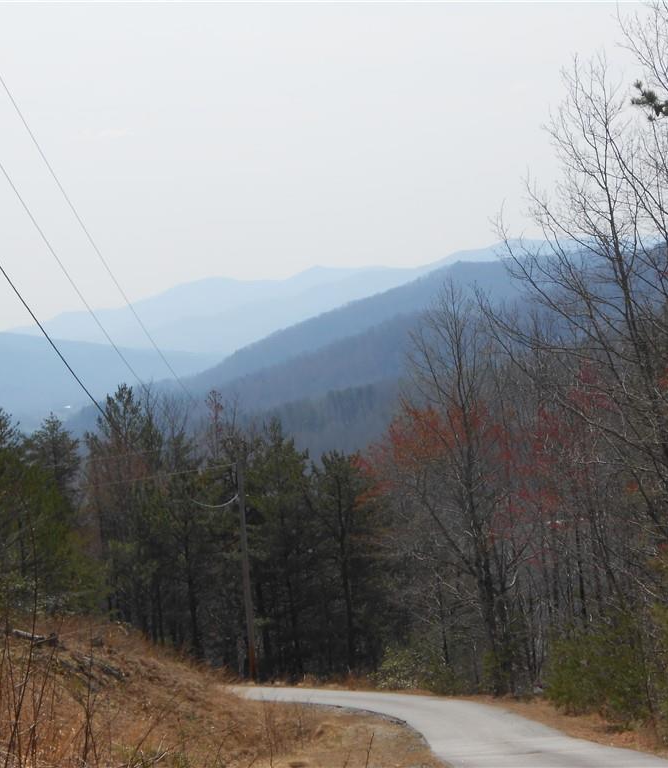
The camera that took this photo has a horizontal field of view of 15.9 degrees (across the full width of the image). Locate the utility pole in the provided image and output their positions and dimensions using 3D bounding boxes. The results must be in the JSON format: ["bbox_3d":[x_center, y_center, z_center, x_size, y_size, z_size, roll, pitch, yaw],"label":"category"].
[{"bbox_3d":[-3.203,6.739,88.000,0.250,8.300,0.250,-3,0,0],"label":"utility pole"}]

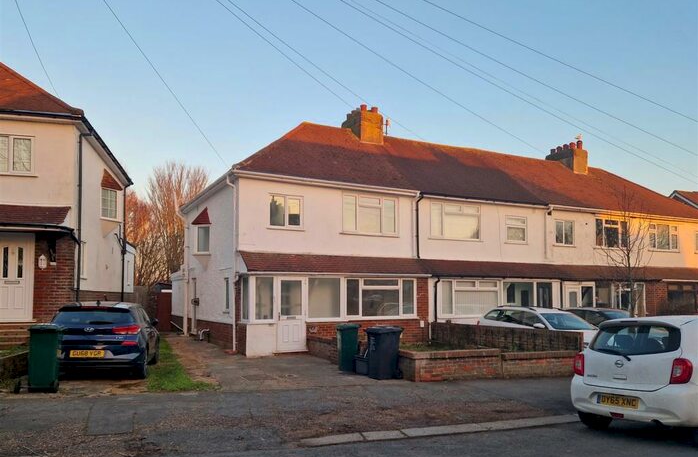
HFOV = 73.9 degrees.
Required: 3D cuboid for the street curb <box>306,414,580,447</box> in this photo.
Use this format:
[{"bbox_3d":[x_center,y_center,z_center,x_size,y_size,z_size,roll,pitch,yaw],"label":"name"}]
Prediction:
[{"bbox_3d":[1.326,2.569,5.950,4.050,0.110,0.220,2,-6,-20],"label":"street curb"}]

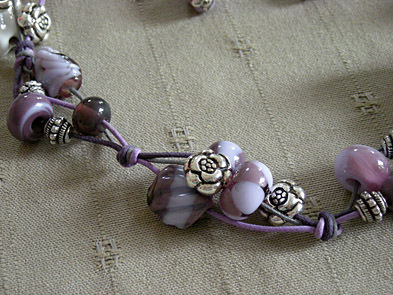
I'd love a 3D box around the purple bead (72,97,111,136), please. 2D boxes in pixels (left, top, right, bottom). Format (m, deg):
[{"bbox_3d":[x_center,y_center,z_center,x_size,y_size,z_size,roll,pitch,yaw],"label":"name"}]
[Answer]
[{"bbox_3d":[-0.028,-0.008,0.289,0.010,0.010,0.010,0,44,0],"label":"purple bead"}]

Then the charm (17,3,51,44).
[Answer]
[{"bbox_3d":[-0.048,-0.037,0.318,0.006,0.011,0.011,-8,-5,41],"label":"charm"}]

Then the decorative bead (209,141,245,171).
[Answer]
[{"bbox_3d":[0.007,0.004,0.276,0.011,0.011,0.011,0,44,0],"label":"decorative bead"}]

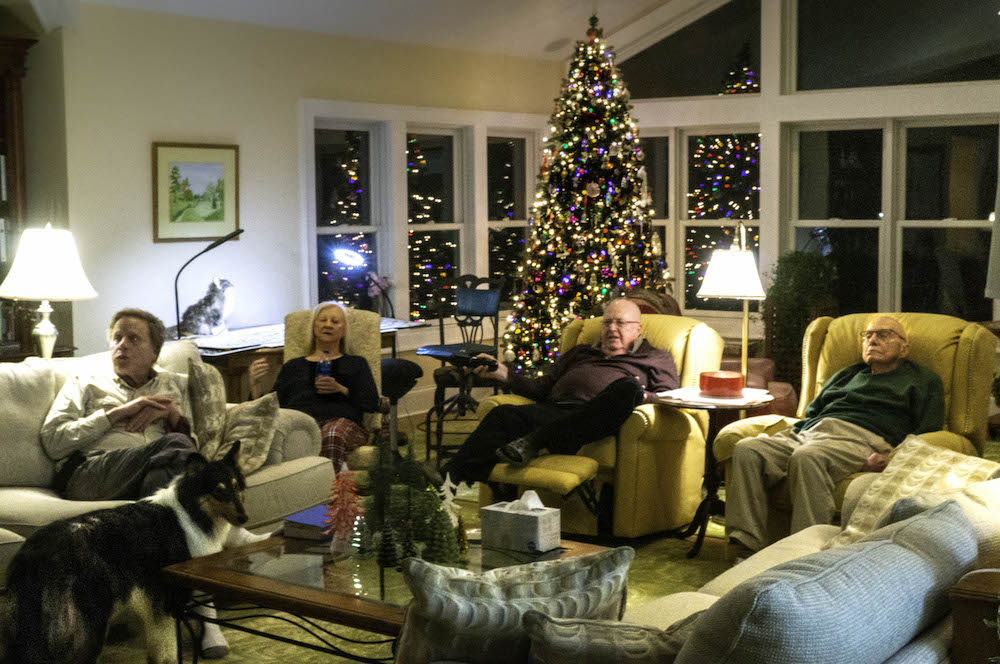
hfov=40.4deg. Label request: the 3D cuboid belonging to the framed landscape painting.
[{"bbox_3d":[-1.819,-0.836,8.182,0.030,0.586,0.655,4,7,38],"label":"framed landscape painting"}]

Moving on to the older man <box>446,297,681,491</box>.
[{"bbox_3d":[0.282,0.253,6.187,0.700,0.745,1.220,3,7,33],"label":"older man"}]

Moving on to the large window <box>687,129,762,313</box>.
[{"bbox_3d":[1.664,-0.813,10.156,0.700,1.360,0.080,4,8,40],"label":"large window"}]

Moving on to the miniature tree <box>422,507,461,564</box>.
[{"bbox_3d":[-0.184,0.634,4.274,0.117,0.173,0.117,0,6,0],"label":"miniature tree"}]

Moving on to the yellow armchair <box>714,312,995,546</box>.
[{"bbox_3d":[1.597,0.457,6.057,0.880,1.010,0.950,4,7,39],"label":"yellow armchair"}]

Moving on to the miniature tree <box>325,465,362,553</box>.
[{"bbox_3d":[-0.490,0.550,4.231,0.115,0.273,0.115,0,6,0],"label":"miniature tree"}]

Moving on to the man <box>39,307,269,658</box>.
[{"bbox_3d":[-1.173,0.520,4.736,0.680,1.190,0.880,-4,7,-32],"label":"man"}]

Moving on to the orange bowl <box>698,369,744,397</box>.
[{"bbox_3d":[1.028,0.240,6.306,0.205,0.092,0.205,0,6,0],"label":"orange bowl"}]

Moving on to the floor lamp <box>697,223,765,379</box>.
[{"bbox_3d":[1.164,0.164,6.852,0.360,1.446,0.370,3,7,30],"label":"floor lamp"}]

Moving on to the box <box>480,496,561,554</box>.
[{"bbox_3d":[0.070,0.640,4.438,0.223,0.124,0.123,4,7,35],"label":"box"}]

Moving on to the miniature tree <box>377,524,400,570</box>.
[{"bbox_3d":[-0.344,0.662,4.211,0.070,0.133,0.070,0,6,0],"label":"miniature tree"}]

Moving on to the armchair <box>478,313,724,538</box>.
[{"bbox_3d":[0.428,0.430,6.556,0.880,0.980,1.280,4,7,37],"label":"armchair"}]

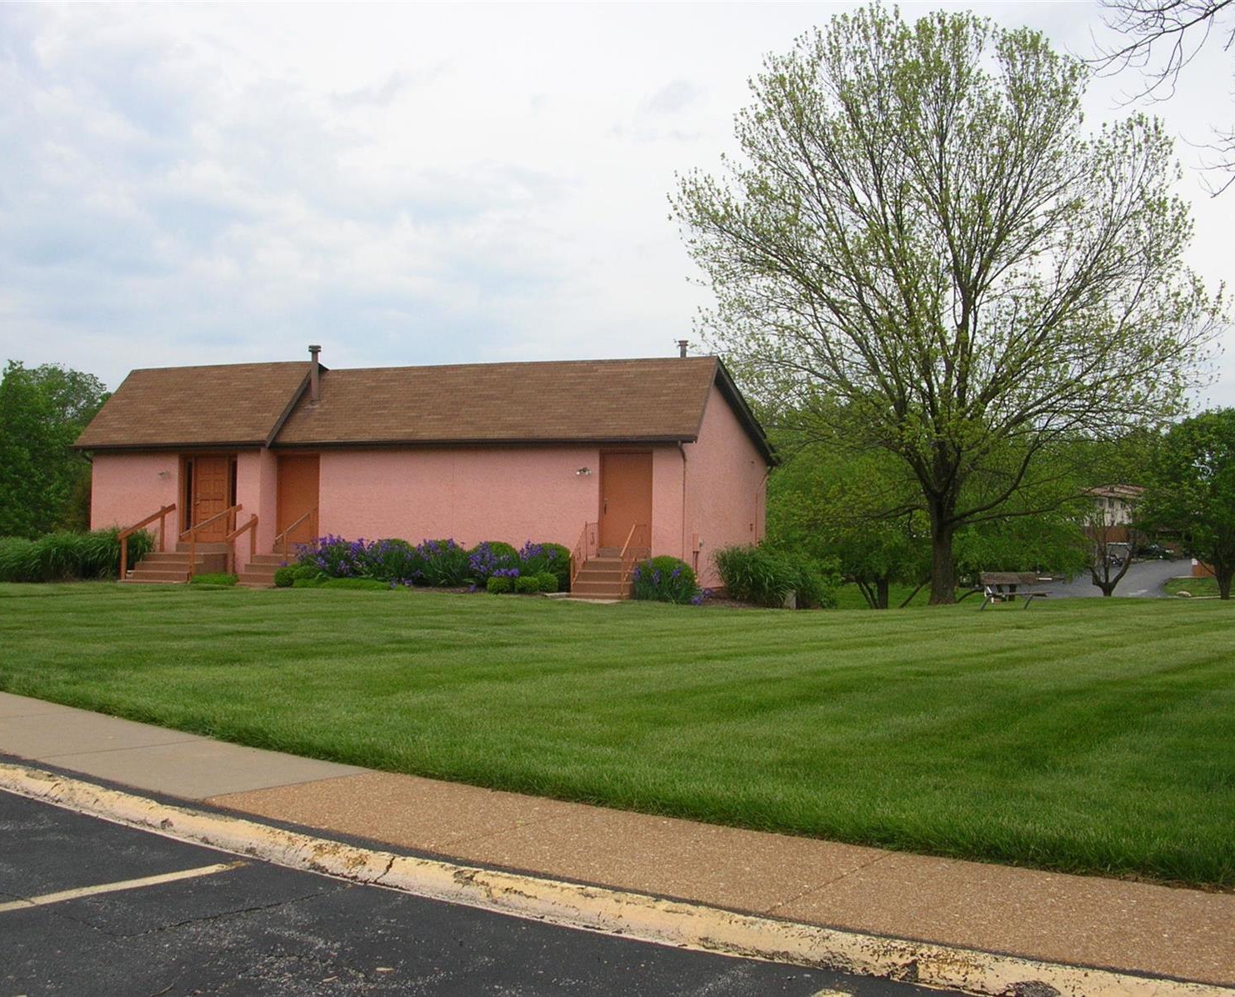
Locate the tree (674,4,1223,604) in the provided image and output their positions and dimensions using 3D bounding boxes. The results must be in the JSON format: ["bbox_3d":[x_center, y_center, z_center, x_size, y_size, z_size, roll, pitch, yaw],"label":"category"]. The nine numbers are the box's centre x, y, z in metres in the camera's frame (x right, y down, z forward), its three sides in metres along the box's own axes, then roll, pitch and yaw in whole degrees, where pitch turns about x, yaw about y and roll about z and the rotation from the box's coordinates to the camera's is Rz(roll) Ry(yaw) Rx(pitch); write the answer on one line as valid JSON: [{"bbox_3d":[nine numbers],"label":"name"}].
[{"bbox_3d":[9.062,-5.175,37.048,14.600,16.100,14.000,0,-3,17],"label":"tree"}]

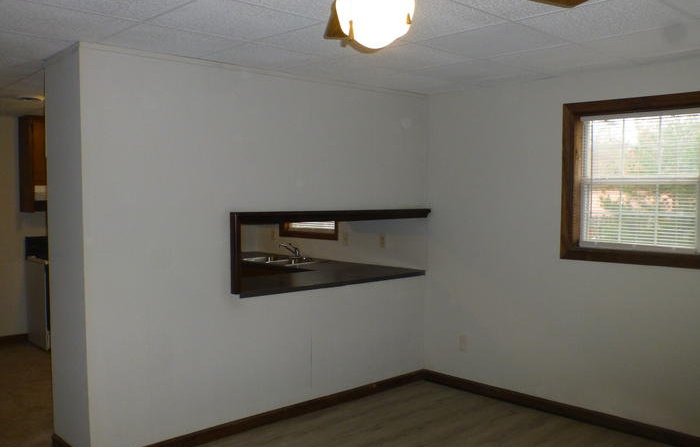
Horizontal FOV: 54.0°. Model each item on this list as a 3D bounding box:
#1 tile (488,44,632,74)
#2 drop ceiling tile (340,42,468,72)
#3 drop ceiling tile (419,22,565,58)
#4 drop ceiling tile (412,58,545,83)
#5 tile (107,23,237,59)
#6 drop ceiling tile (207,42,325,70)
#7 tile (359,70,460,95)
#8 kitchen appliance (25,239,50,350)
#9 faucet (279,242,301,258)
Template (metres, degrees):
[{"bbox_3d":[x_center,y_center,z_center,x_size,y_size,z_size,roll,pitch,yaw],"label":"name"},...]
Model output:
[{"bbox_3d":[1.211,-0.981,4.033,0.610,0.018,0.610,-2,3,-44],"label":"tile"},{"bbox_3d":[0.351,-0.979,4.041,0.610,0.018,0.610,-2,3,-44],"label":"drop ceiling tile"},{"bbox_3d":[0.765,-0.963,3.608,0.610,0.018,0.610,-2,3,-44],"label":"drop ceiling tile"},{"bbox_3d":[0.805,-1.016,4.552,0.622,0.020,0.622,-3,4,-43],"label":"drop ceiling tile"},{"bbox_3d":[-0.979,-0.985,3.721,0.622,0.020,0.622,-3,4,-43],"label":"tile"},{"bbox_3d":[-0.495,-0.976,4.036,0.610,0.018,0.560,-2,3,-44],"label":"drop ceiling tile"},{"bbox_3d":[0.389,-1.039,5.003,0.622,0.020,0.622,-3,4,-43],"label":"tile"},{"bbox_3d":[-2.901,0.689,7.245,0.760,1.090,0.650,-3,4,-43],"label":"kitchen appliance"},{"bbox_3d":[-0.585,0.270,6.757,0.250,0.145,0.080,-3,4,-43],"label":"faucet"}]

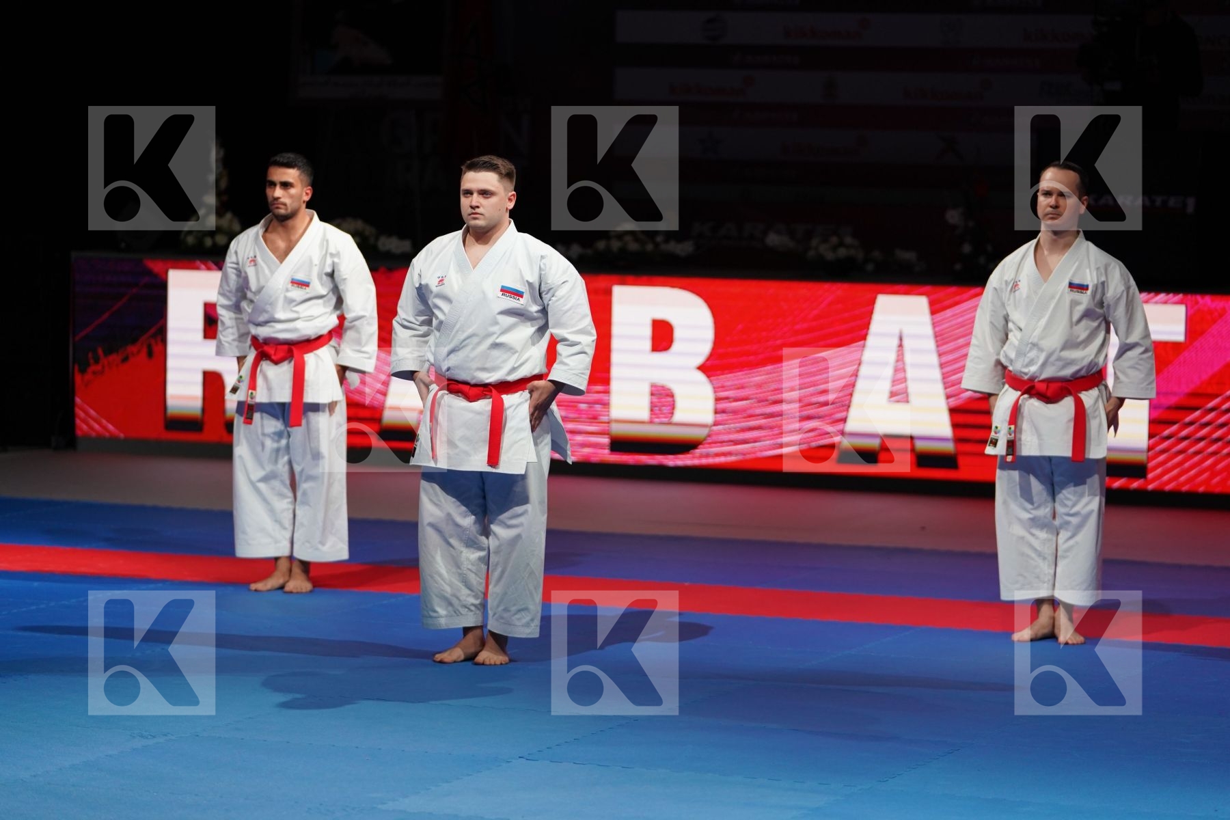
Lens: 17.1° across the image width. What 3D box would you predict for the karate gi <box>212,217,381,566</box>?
[{"bbox_3d":[-1.245,-0.093,16.036,0.680,1.372,0.355,3,3,20],"label":"karate gi"}]

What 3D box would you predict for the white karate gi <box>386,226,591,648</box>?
[{"bbox_3d":[-0.413,0.064,13.764,0.721,1.395,0.355,3,3,20],"label":"white karate gi"}]

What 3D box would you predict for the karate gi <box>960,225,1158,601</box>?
[{"bbox_3d":[1.595,0.030,14.836,0.710,1.356,0.355,3,3,20],"label":"karate gi"}]

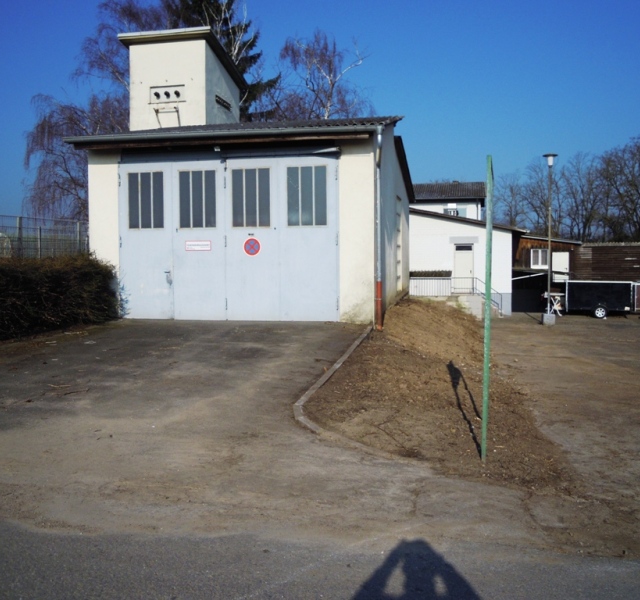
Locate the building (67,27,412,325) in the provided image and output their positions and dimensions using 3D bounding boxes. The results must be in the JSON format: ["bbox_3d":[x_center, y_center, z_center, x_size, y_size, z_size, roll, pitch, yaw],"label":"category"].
[{"bbox_3d":[-1.018,-3.442,20.673,7.430,7.320,12.900,0,3,11],"label":"building"}]

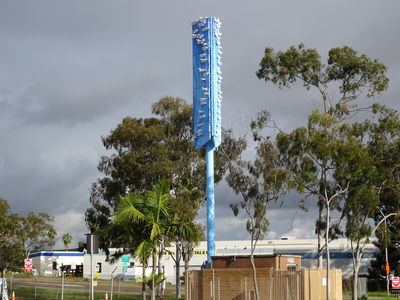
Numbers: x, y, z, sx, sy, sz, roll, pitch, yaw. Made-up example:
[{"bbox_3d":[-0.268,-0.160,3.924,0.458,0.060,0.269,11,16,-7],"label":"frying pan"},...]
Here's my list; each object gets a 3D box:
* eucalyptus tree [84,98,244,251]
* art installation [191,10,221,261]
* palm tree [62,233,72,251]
[{"bbox_3d":[-3.571,4.259,93.243,15.800,19.909,13.000,-1,-7,0],"label":"eucalyptus tree"},{"bbox_3d":[0.775,0.167,82.676,2.200,25.143,2.400,6,-10,-45],"label":"art installation"},{"bbox_3d":[-36.527,28.584,248.467,2.800,11.643,2.800,-1,-7,0],"label":"palm tree"}]

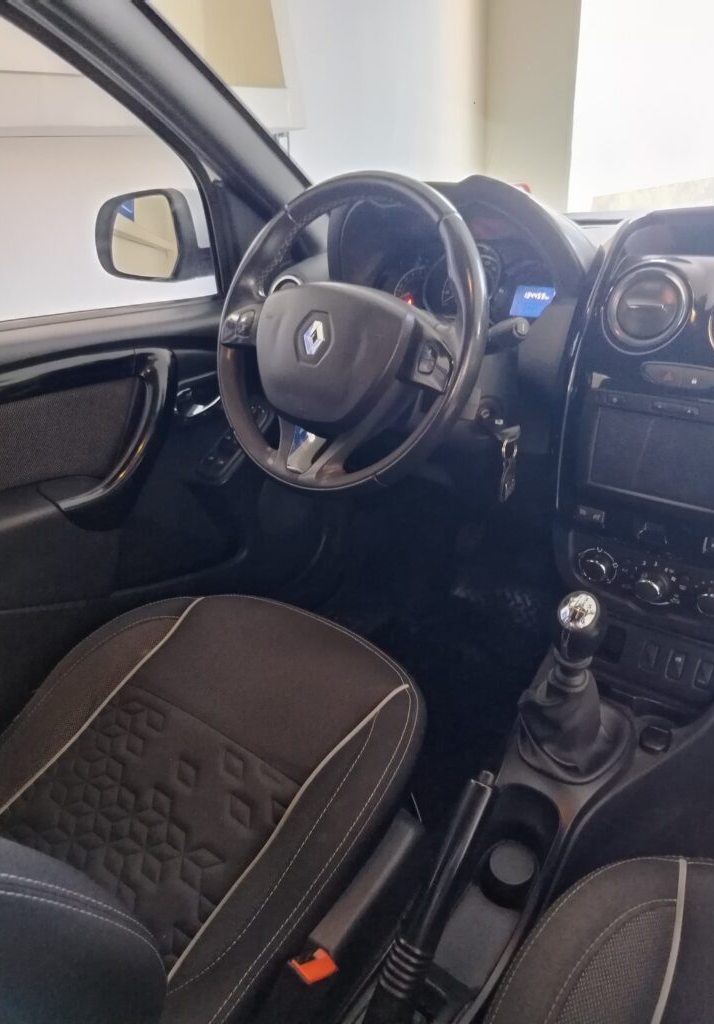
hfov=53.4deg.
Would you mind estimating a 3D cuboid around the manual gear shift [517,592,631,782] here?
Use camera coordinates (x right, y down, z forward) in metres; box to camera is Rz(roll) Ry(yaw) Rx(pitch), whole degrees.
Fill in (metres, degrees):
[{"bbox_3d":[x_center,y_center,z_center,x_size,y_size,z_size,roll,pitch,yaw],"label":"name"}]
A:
[{"bbox_3d":[0.247,0.176,0.777,0.130,0.200,0.140,15,35,32],"label":"manual gear shift"}]

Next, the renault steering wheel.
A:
[{"bbox_3d":[-0.020,-0.210,0.839,0.375,0.375,0.110,20,8,32],"label":"renault steering wheel"}]

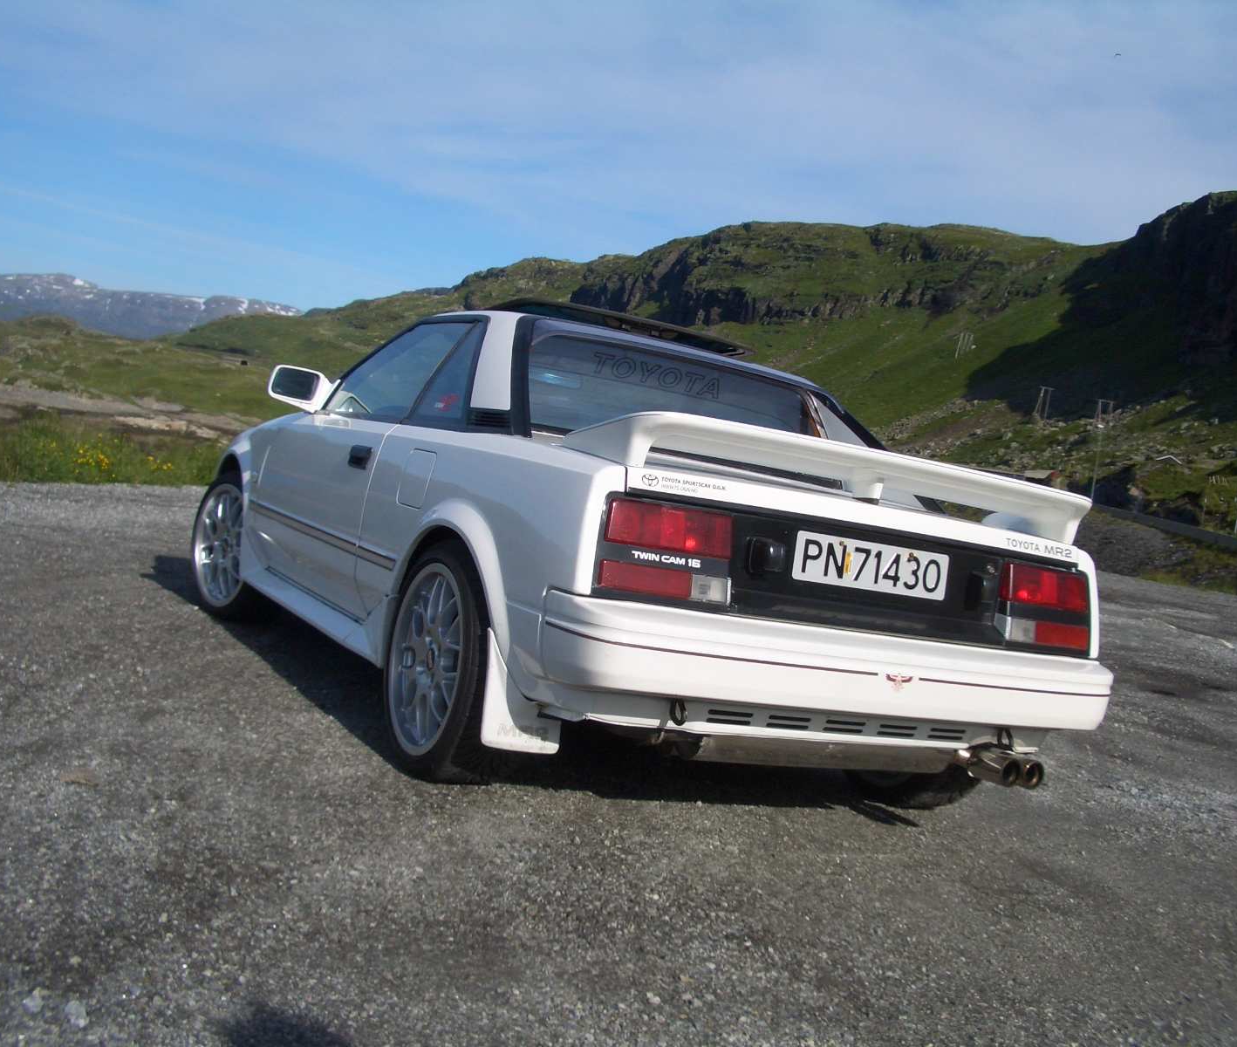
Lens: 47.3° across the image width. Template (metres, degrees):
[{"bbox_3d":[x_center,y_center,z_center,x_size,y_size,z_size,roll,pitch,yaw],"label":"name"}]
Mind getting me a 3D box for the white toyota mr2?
[{"bbox_3d":[-0.261,-0.020,4.813,1.700,1.260,3.930,9,2,-29],"label":"white toyota mr2"}]

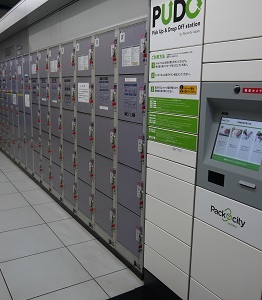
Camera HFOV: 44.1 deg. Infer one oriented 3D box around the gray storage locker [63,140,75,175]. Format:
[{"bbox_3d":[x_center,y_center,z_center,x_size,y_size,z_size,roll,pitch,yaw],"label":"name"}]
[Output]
[{"bbox_3d":[-0.706,0.082,3.676,0.030,0.352,0.355,-6,13,-31],"label":"gray storage locker"}]

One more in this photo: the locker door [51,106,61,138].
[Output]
[{"bbox_3d":[-0.901,-0.341,3.908,0.030,0.342,0.350,-5,13,-31],"label":"locker door"}]

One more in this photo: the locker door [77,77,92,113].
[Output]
[{"bbox_3d":[-0.455,-0.537,3.153,0.030,0.345,0.362,-5,13,-31],"label":"locker door"}]

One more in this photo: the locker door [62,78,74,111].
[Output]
[{"bbox_3d":[-0.674,-0.611,3.529,0.030,0.346,0.369,-6,13,-31],"label":"locker door"}]

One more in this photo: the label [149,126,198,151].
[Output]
[{"bbox_3d":[0.248,-0.079,2.041,0.010,0.090,0.487,-6,13,-31],"label":"label"}]

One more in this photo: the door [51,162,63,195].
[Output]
[{"bbox_3d":[-0.918,0.347,4.041,0.030,0.340,0.351,-6,13,-31],"label":"door"}]

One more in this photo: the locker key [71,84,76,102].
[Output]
[{"bbox_3d":[-0.594,-0.584,3.344,0.040,0.175,0.060,-6,13,-31],"label":"locker key"}]

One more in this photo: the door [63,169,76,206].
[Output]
[{"bbox_3d":[-0.694,0.416,3.699,0.030,0.347,0.369,-6,13,-31],"label":"door"}]

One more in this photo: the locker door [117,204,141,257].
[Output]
[{"bbox_3d":[-0.017,0.637,2.581,0.030,0.329,0.355,-6,13,-31],"label":"locker door"}]

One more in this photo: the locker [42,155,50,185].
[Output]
[{"bbox_3d":[-1.145,0.267,4.418,0.030,0.347,0.358,-6,13,-31],"label":"locker"}]

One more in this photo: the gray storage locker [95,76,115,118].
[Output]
[{"bbox_3d":[-0.015,-0.478,2.880,0.500,0.339,0.356,-5,13,-31],"label":"gray storage locker"}]

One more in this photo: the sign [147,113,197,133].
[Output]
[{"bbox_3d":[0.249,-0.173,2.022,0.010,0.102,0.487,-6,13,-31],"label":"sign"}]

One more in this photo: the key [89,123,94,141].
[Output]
[{"bbox_3d":[-0.373,-0.177,3.021,0.025,0.162,0.050,-5,13,-31],"label":"key"}]

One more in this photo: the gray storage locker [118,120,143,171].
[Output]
[{"bbox_3d":[0.000,-0.042,2.480,0.030,0.350,0.366,-6,13,-31],"label":"gray storage locker"}]

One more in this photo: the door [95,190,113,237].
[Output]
[{"bbox_3d":[-0.240,0.564,2.936,0.030,0.329,0.355,-6,13,-31],"label":"door"}]

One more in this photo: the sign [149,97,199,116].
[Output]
[{"bbox_3d":[0.249,-0.275,2.032,0.010,0.098,0.497,-6,13,-31],"label":"sign"}]

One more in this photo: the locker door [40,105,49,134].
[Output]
[{"bbox_3d":[-1.143,-0.415,4.303,0.030,0.346,0.362,-5,13,-31],"label":"locker door"}]

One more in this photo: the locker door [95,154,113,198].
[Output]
[{"bbox_3d":[-0.235,0.221,2.888,0.030,0.339,0.356,-5,13,-31],"label":"locker door"}]

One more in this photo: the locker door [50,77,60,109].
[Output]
[{"bbox_3d":[-0.883,-0.667,3.787,0.030,0.335,0.355,-6,13,-31],"label":"locker door"}]

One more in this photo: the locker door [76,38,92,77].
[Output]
[{"bbox_3d":[-0.443,-0.884,3.102,0.030,0.344,0.351,-5,13,-31],"label":"locker door"}]

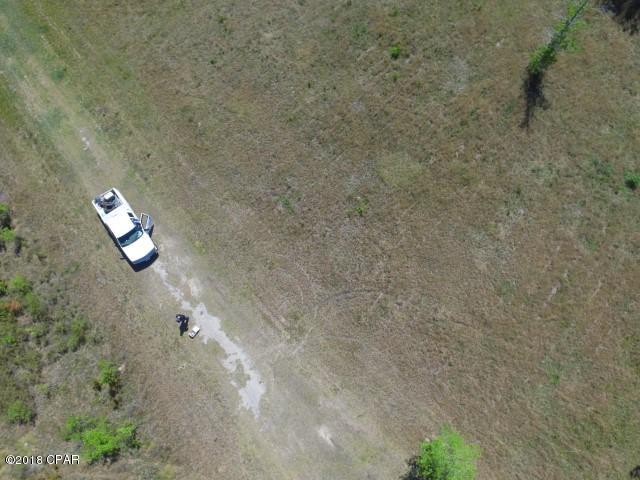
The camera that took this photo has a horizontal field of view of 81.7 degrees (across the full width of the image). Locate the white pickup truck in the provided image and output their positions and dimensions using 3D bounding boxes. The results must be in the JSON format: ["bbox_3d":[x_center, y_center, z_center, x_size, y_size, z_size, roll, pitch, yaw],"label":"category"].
[{"bbox_3d":[-13.147,-0.945,24.868,1.860,1.740,5.420,-36,80,-8],"label":"white pickup truck"}]

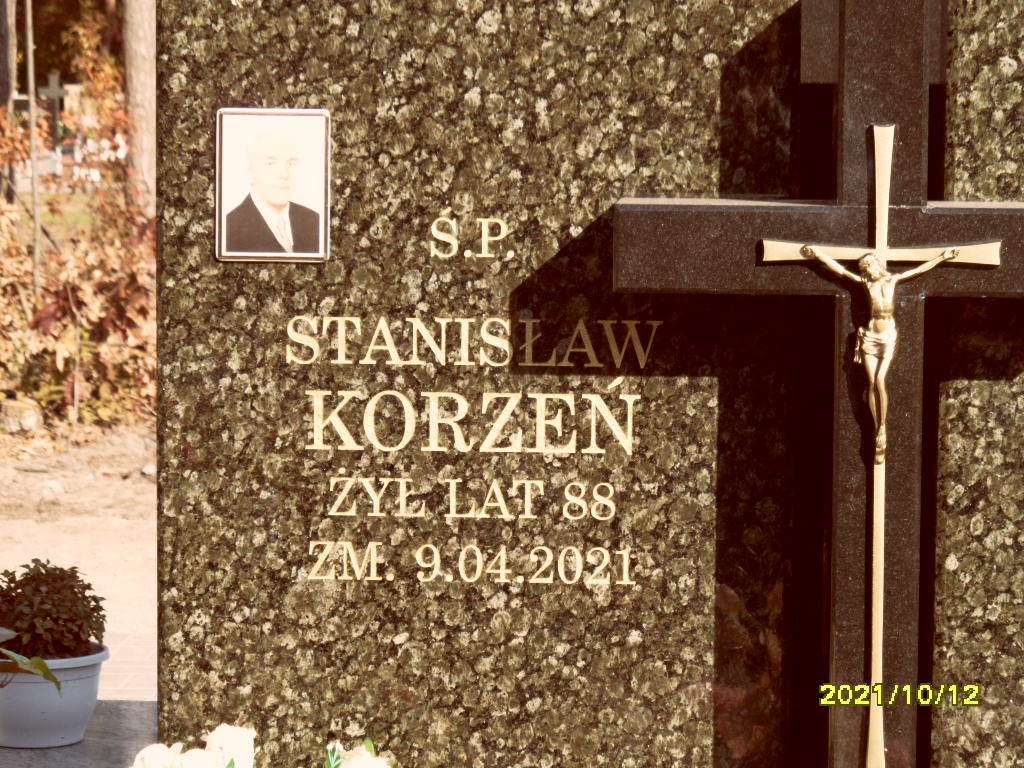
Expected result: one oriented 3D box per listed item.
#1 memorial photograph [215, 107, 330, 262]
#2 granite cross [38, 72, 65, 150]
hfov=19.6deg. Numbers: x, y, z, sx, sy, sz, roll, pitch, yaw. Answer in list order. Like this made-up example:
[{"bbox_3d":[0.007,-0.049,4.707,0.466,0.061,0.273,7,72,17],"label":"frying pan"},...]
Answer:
[{"bbox_3d":[-0.244,-0.203,3.030,0.117,0.158,0.010,1,6,1],"label":"memorial photograph"},{"bbox_3d":[-4.650,-2.753,30.000,0.310,0.810,0.090,2,7,10],"label":"granite cross"}]

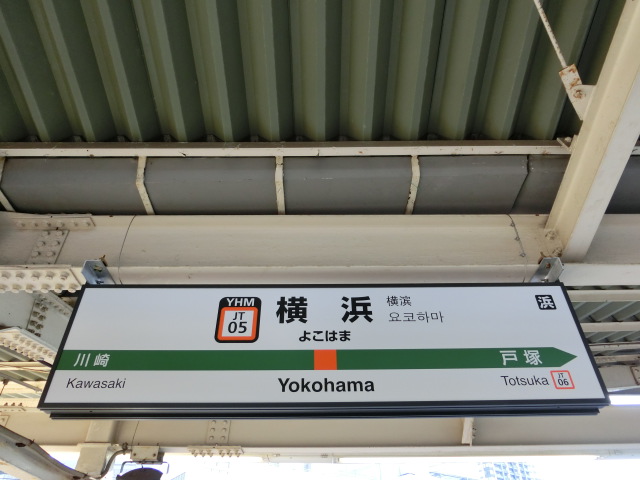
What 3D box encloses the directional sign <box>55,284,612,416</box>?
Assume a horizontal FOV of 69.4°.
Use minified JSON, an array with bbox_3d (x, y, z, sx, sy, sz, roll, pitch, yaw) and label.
[{"bbox_3d":[0.018,0.399,1.738,1.920,0.485,0.104,0,-38,-1],"label":"directional sign"}]

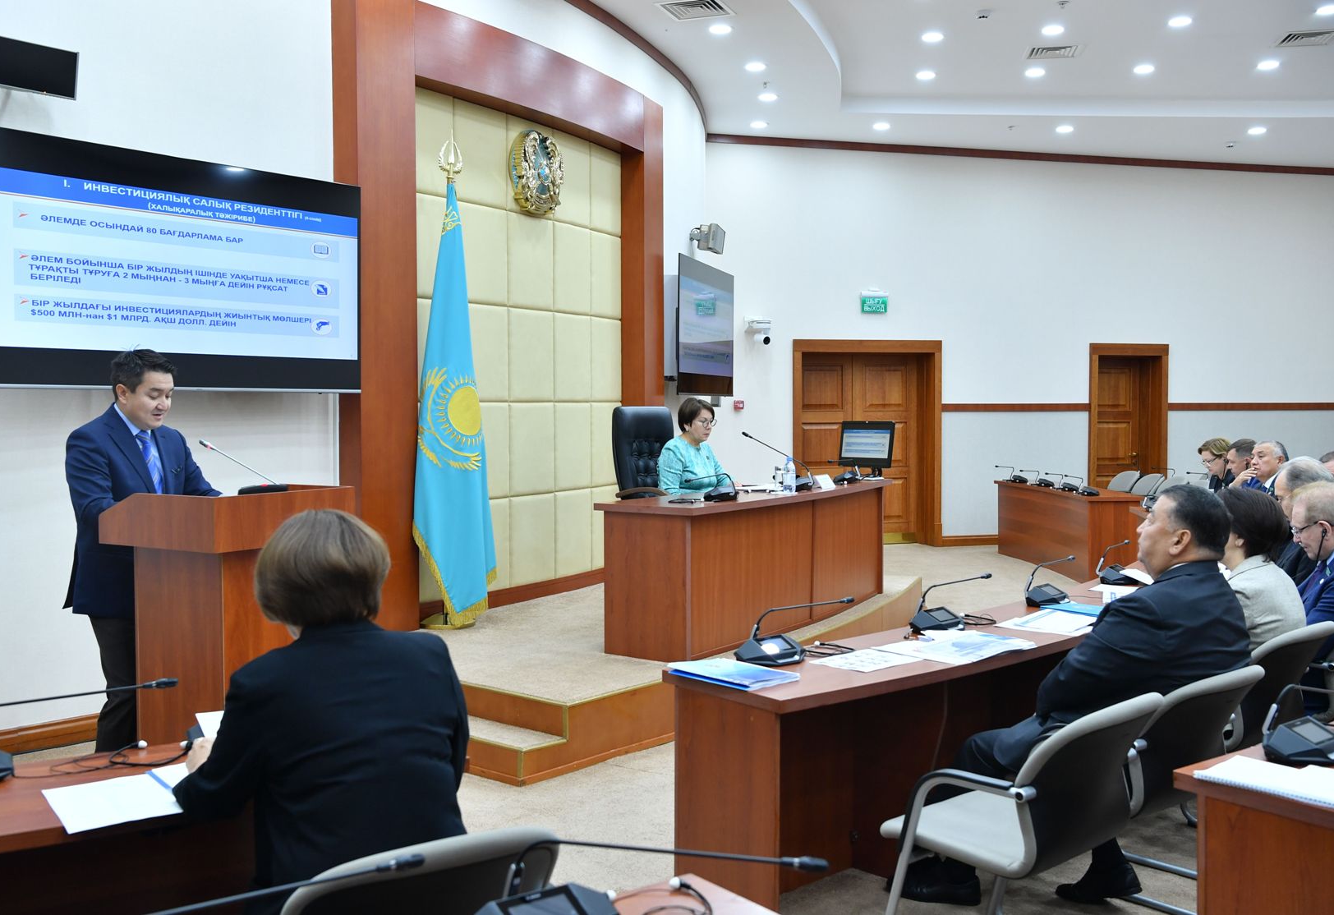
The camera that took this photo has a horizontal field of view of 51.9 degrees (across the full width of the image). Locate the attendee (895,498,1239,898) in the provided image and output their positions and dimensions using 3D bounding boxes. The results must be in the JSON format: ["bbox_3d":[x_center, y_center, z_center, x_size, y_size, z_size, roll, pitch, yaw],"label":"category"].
[{"bbox_3d":[1.162,0.707,3.870,0.880,1.280,0.580,1,3,37],"label":"attendee"}]

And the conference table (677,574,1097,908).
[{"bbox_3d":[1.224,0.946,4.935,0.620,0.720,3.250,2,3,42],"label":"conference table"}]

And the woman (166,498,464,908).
[{"bbox_3d":[-0.698,0.757,2.611,0.480,1.290,0.770,-1,3,-30],"label":"woman"}]

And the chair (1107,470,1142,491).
[{"bbox_3d":[4.552,0.577,14.227,0.620,0.880,0.580,0,2,-5],"label":"chair"}]

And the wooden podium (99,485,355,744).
[{"bbox_3d":[-1.534,0.713,4.848,0.576,1.210,0.629,1,3,30],"label":"wooden podium"}]

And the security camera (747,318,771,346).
[{"bbox_3d":[0.910,-1.251,13.642,0.220,0.280,0.280,-1,3,-30],"label":"security camera"}]

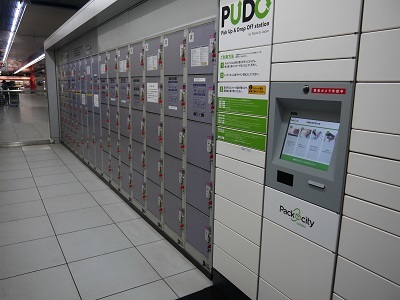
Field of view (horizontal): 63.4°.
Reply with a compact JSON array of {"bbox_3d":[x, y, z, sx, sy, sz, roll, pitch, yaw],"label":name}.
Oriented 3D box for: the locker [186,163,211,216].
[{"bbox_3d":[-0.006,0.300,2.546,0.030,0.348,0.366,-6,13,-31],"label":"locker"}]

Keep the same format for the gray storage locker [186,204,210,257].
[{"bbox_3d":[-0.017,0.637,2.581,0.030,0.329,0.355,-6,13,-31],"label":"gray storage locker"}]

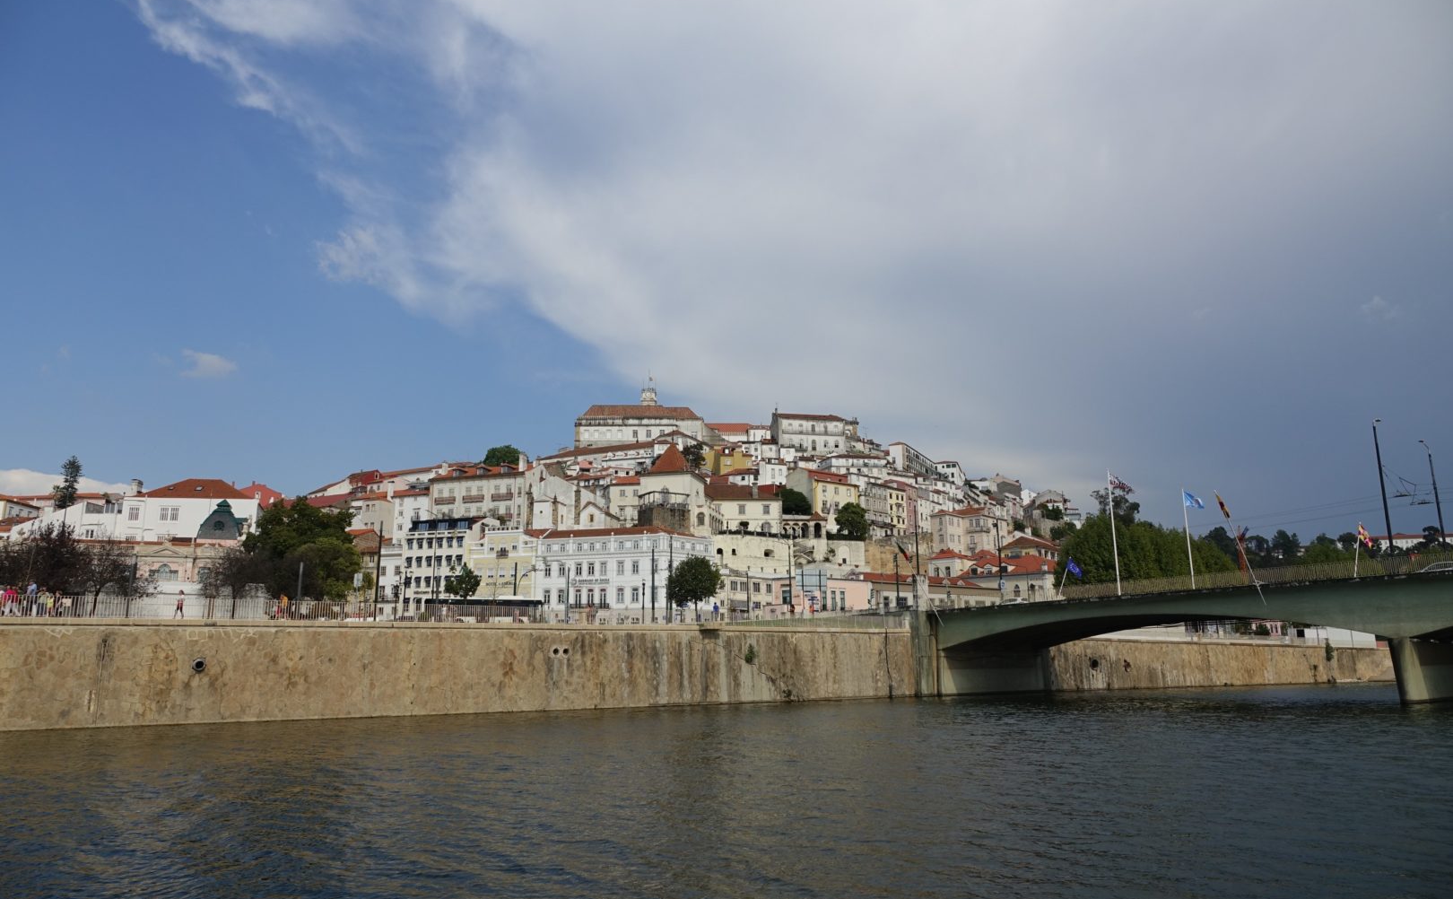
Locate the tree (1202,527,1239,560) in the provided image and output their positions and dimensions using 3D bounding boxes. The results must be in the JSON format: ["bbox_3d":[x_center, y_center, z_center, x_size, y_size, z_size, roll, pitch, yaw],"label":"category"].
[{"bbox_3d":[214.356,41.857,420.000,15.500,16.500,15.000,-6,-13,26],"label":"tree"}]

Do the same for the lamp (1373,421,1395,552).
[{"bbox_3d":[43.453,3.076,63.604,0.400,10.650,2.500,-12,-16,43],"label":"lamp"}]

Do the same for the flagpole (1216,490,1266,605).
[{"bbox_3d":[33.512,6.463,63.056,0.400,8.749,0.400,-25,10,17],"label":"flagpole"}]

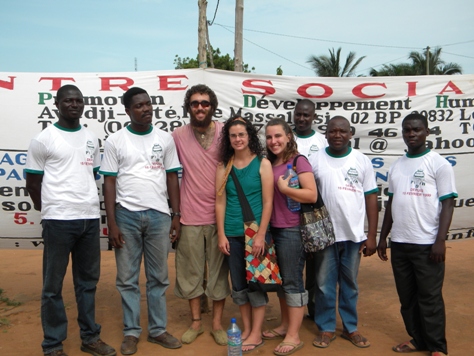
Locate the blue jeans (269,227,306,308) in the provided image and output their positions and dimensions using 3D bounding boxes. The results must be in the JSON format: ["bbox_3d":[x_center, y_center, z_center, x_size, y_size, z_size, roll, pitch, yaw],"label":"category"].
[{"bbox_3d":[0.359,0.594,3.950,0.310,0.580,0.280,1,3,30],"label":"blue jeans"}]

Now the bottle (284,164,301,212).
[{"bbox_3d":[0.379,0.071,3.820,0.085,0.320,0.085,-6,4,0],"label":"bottle"}]

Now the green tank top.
[{"bbox_3d":[0.045,0.126,3.920,0.300,0.570,0.230,0,2,7],"label":"green tank top"}]

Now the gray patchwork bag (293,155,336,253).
[{"bbox_3d":[0.555,0.180,3.970,0.310,0.690,0.140,-1,3,-24],"label":"gray patchwork bag"}]

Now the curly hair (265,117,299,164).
[{"bbox_3d":[0.313,-0.264,3.950,0.240,0.340,0.240,1,2,18],"label":"curly hair"}]

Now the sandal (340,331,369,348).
[{"bbox_3d":[0.835,1.139,3.960,0.100,0.075,0.260,-1,3,-31],"label":"sandal"}]

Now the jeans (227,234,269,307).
[{"bbox_3d":[0.077,0.610,3.940,0.300,0.550,0.250,1,2,13],"label":"jeans"}]

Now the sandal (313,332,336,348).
[{"bbox_3d":[0.637,1.151,4.040,0.110,0.085,0.270,2,4,27],"label":"sandal"}]

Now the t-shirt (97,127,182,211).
[{"bbox_3d":[-0.680,-0.066,3.920,0.540,0.610,0.280,-1,4,-15],"label":"t-shirt"}]

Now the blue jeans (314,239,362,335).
[{"bbox_3d":[0.726,0.709,4.020,0.350,0.770,0.270,0,2,6],"label":"blue jeans"}]

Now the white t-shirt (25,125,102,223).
[{"bbox_3d":[-1.174,-0.044,3.780,0.480,0.640,0.290,-2,5,-28],"label":"white t-shirt"}]

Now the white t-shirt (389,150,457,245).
[{"bbox_3d":[1.268,0.133,3.820,0.470,0.640,0.290,2,5,30],"label":"white t-shirt"}]

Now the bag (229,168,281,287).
[{"bbox_3d":[0.134,0.346,3.850,0.340,0.820,0.180,0,4,-3],"label":"bag"}]

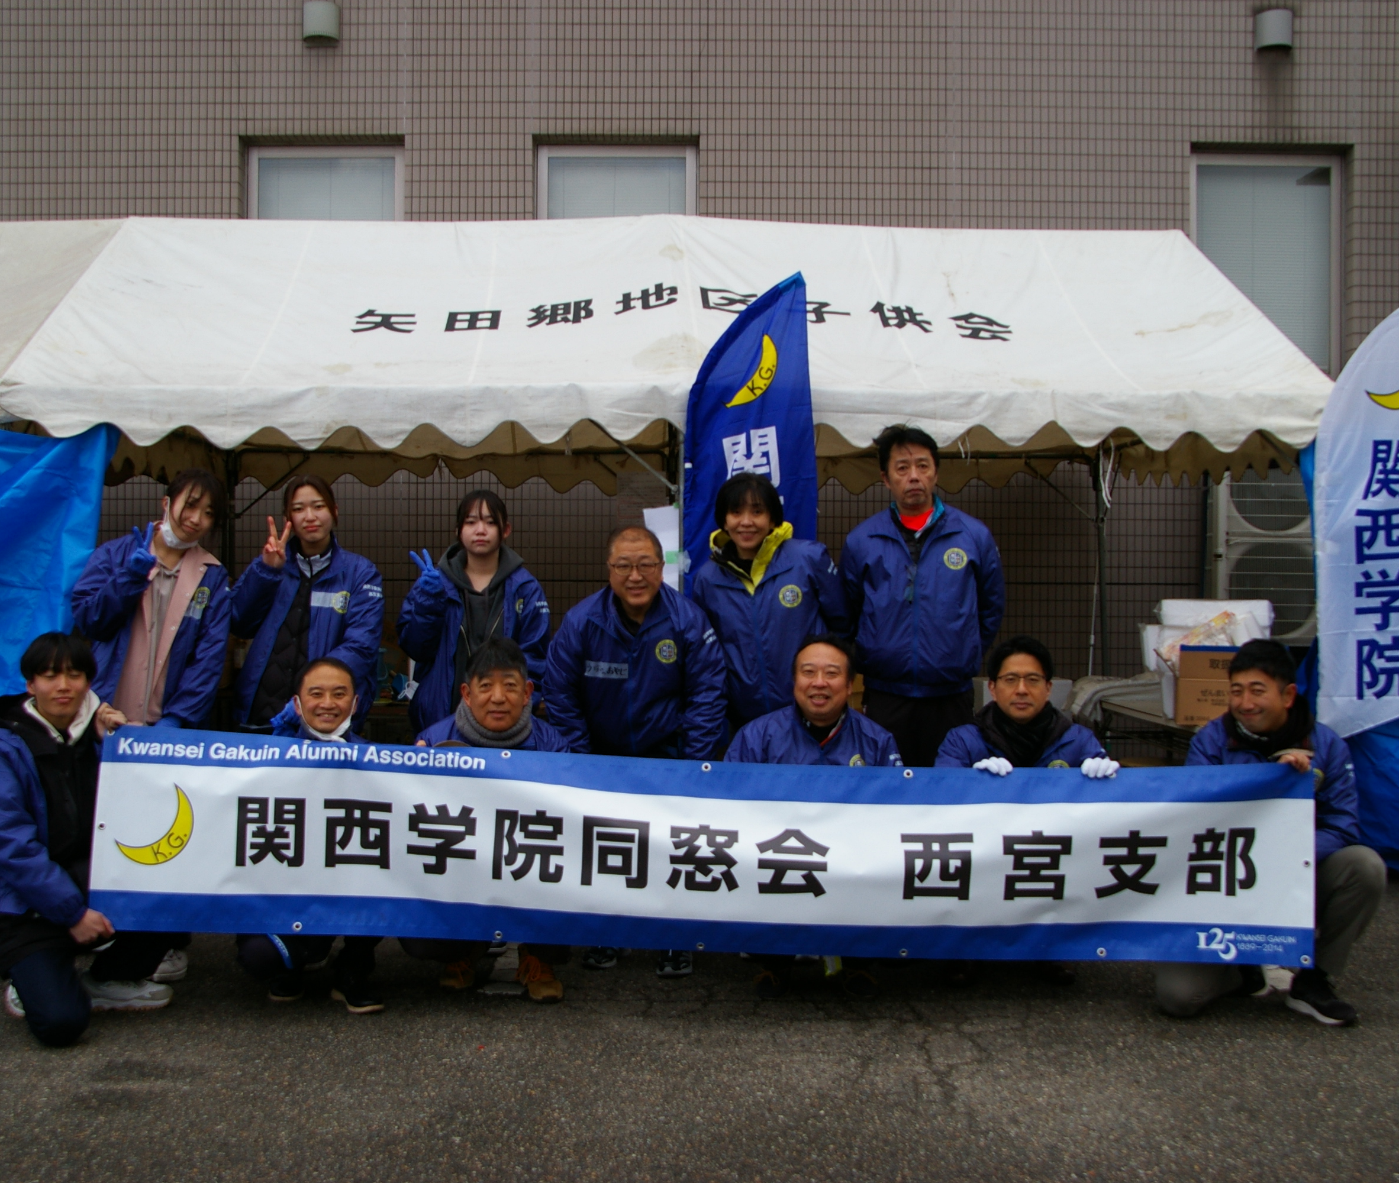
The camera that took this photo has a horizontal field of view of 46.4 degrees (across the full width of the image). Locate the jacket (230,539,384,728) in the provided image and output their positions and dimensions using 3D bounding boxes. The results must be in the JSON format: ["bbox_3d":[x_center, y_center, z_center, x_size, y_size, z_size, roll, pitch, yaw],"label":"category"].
[{"bbox_3d":[-1.280,0.152,5.330,0.500,0.660,0.370,0,0,-6],"label":"jacket"}]

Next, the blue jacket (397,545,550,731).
[{"bbox_3d":[-0.745,0.168,5.380,0.500,0.650,0.360,0,0,-5],"label":"blue jacket"}]

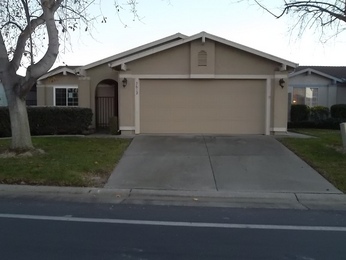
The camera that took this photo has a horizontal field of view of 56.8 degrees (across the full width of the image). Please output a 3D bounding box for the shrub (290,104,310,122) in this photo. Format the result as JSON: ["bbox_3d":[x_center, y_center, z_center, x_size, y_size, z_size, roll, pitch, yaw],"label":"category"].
[{"bbox_3d":[6.492,-0.789,16.300,0.980,1.000,0.950,0,5,2],"label":"shrub"}]

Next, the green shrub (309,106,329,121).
[{"bbox_3d":[7.516,-0.783,16.500,0.980,0.880,0.900,0,5,2],"label":"green shrub"}]

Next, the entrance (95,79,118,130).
[{"bbox_3d":[-2.813,-1.075,13.600,1.050,2.200,0.300,0,5,2],"label":"entrance"}]

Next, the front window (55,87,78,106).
[{"bbox_3d":[-6.066,-1.915,18.300,1.420,1.130,0.120,0,5,2],"label":"front window"}]

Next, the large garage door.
[{"bbox_3d":[1.177,-0.914,12.350,4.880,2.130,0.100,0,5,2],"label":"large garage door"}]

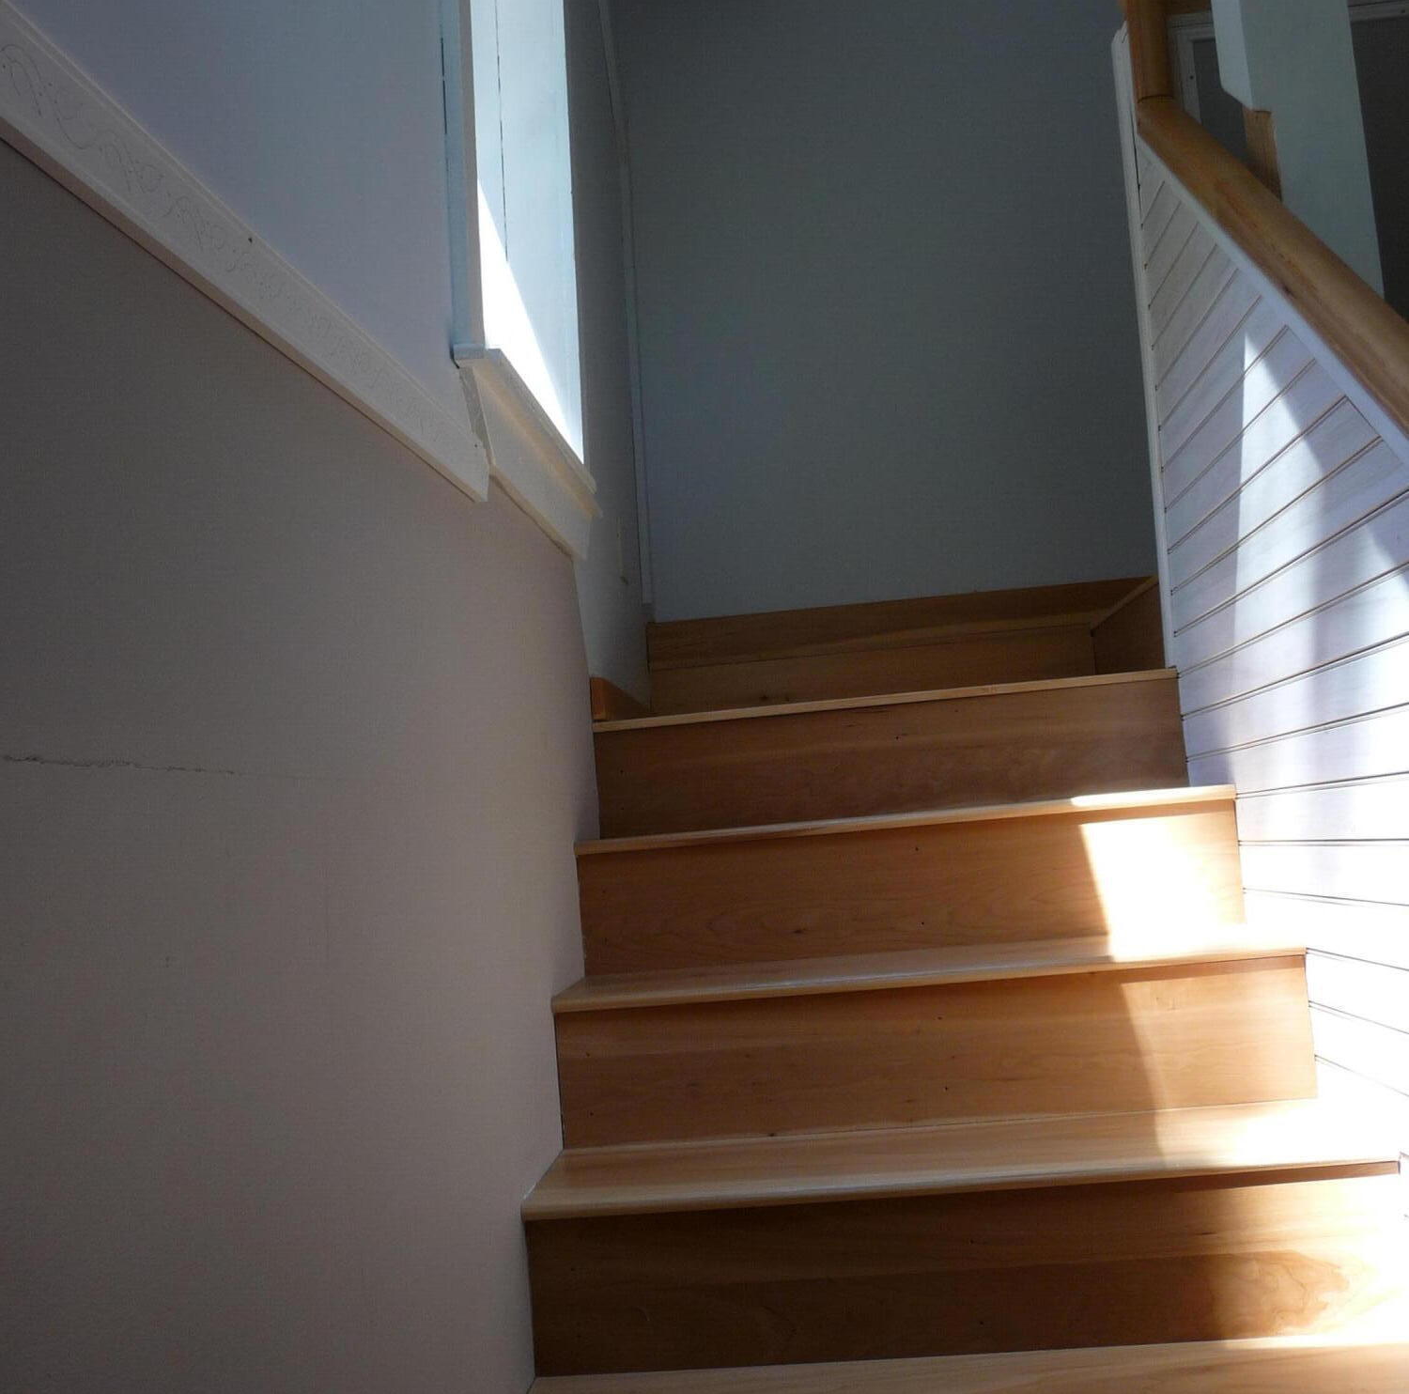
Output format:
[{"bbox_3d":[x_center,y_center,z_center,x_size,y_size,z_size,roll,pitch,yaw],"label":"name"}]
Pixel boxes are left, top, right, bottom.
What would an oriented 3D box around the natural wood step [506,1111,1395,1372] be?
[{"bbox_3d":[0.290,0.635,1.805,0.960,0.195,0.266,-5,-4,5],"label":"natural wood step"}]

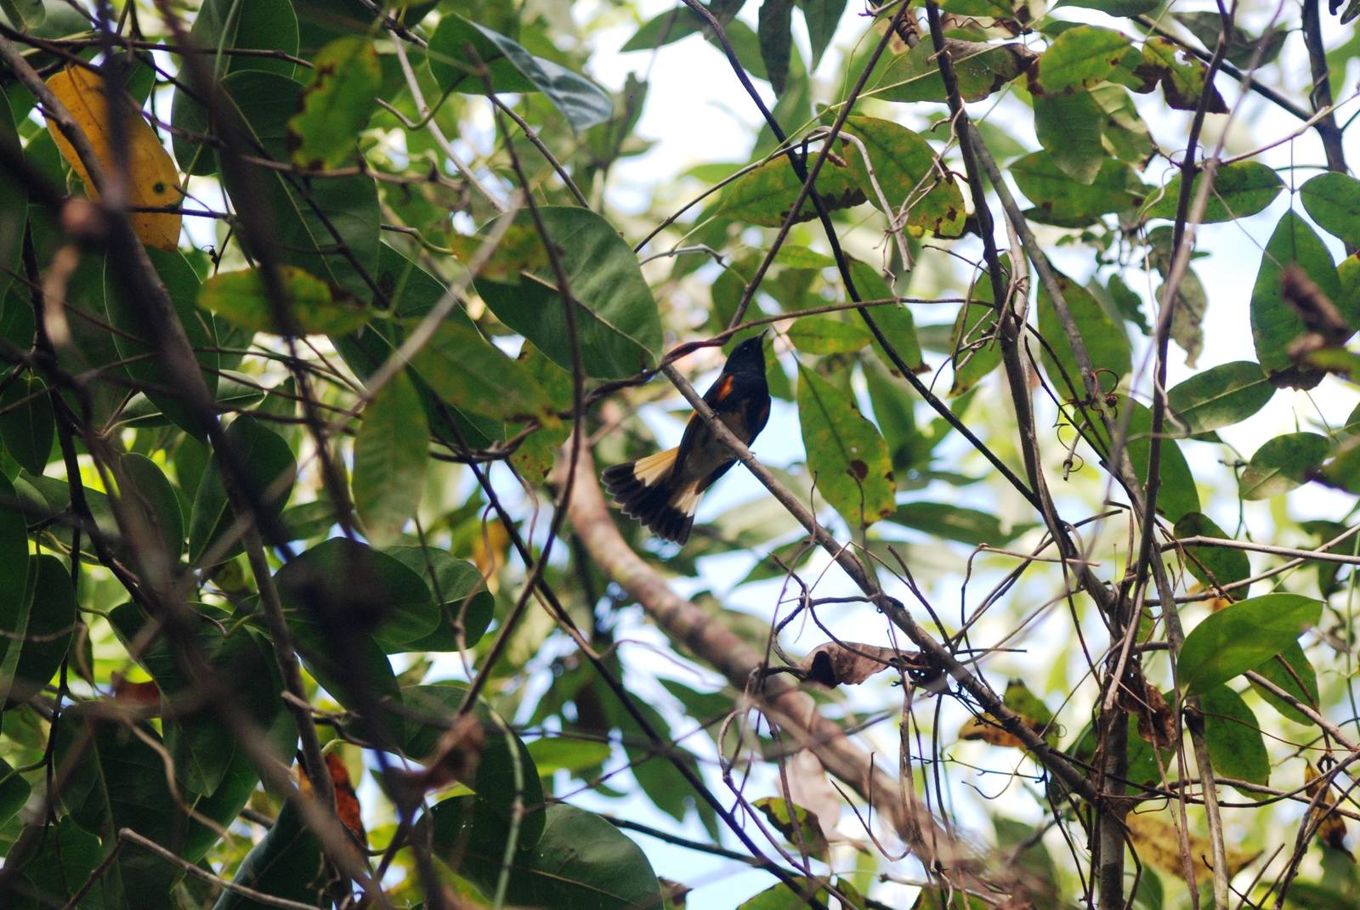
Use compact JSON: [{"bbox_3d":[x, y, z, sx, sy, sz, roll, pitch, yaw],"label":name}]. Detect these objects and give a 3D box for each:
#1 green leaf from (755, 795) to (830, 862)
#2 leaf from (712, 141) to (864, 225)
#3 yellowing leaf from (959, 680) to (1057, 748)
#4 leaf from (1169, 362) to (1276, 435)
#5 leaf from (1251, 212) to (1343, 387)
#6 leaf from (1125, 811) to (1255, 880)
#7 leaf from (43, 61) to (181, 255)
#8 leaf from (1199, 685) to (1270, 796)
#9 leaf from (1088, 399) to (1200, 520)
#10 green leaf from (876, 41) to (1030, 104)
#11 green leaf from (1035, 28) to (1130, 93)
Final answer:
[{"bbox_3d":[0.059,0.198,3.600,0.053,0.014,0.022,39,-70,-17],"label":"green leaf"},{"bbox_3d":[0.061,-0.147,3.720,0.086,0.018,0.044,-18,-49,0],"label":"leaf"},{"bbox_3d":[0.179,0.142,3.720,0.054,0.022,0.037,-2,-66,7],"label":"yellowing leaf"},{"bbox_3d":[0.279,-0.030,3.520,0.061,0.012,0.030,-22,-66,11],"label":"leaf"},{"bbox_3d":[0.342,-0.086,3.770,0.052,0.103,0.018,-5,-20,8],"label":"leaf"},{"bbox_3d":[0.303,0.233,4.050,0.079,0.016,0.032,13,-64,-6],"label":"leaf"},{"bbox_3d":[-0.287,-0.151,3.450,0.048,0.018,0.115,-31,-68,3],"label":"leaf"},{"bbox_3d":[0.309,0.157,3.800,0.043,0.082,0.017,-37,-13,29],"label":"leaf"},{"bbox_3d":[0.257,0.002,3.800,0.018,0.090,0.045,-29,-19,-52],"label":"leaf"},{"bbox_3d":[0.149,-0.210,3.740,0.088,0.018,0.042,-18,-49,0],"label":"green leaf"},{"bbox_3d":[0.211,-0.205,3.550,0.055,0.012,0.034,-25,-66,12],"label":"green leaf"}]

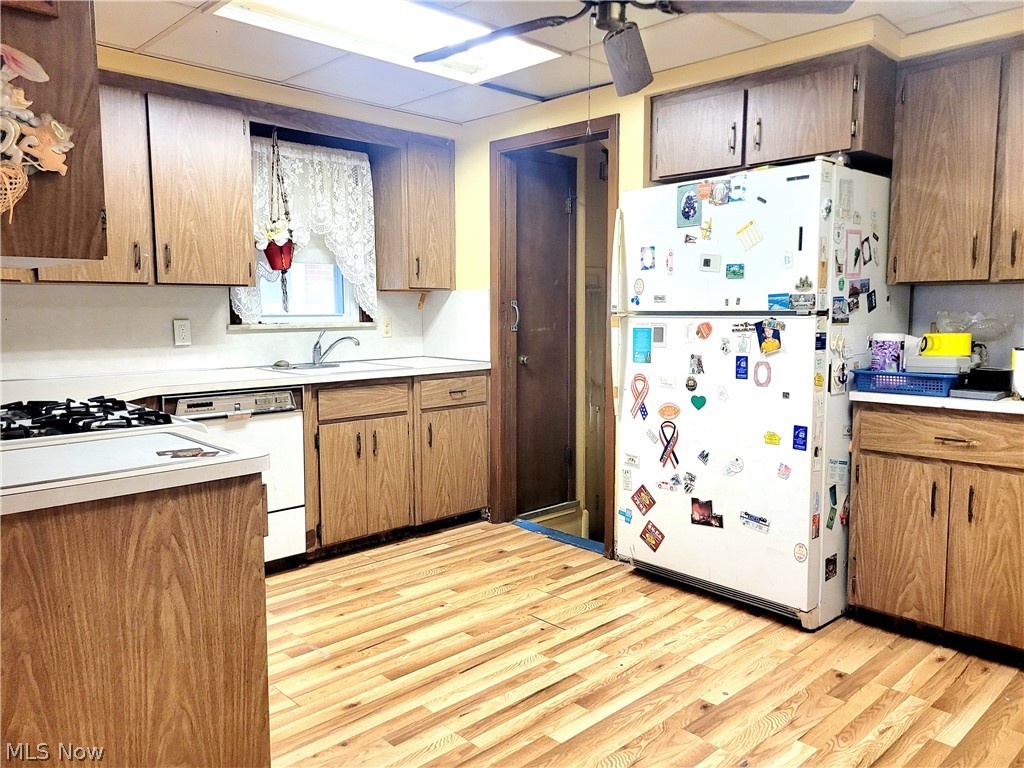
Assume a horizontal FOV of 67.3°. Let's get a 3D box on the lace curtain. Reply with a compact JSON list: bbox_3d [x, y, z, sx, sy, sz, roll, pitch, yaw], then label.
[{"bbox_3d":[-1.084,-0.785,4.059,0.840,0.935,0.060,-6,8,-43],"label":"lace curtain"}]

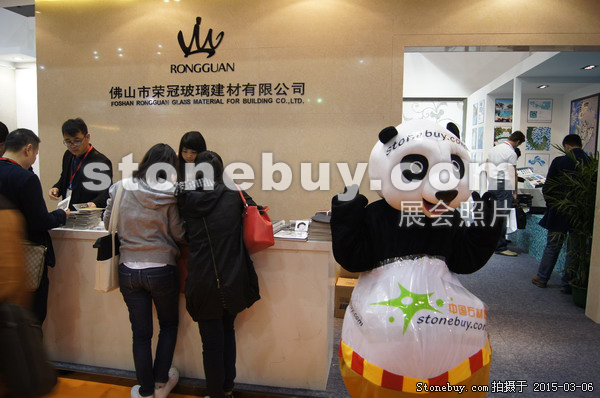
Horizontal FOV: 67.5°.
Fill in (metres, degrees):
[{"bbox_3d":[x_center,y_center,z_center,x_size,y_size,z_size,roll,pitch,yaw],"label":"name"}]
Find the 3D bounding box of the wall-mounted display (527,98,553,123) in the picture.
[{"bbox_3d":[4.630,-1.696,8.650,0.440,0.455,0.030,2,6,9],"label":"wall-mounted display"}]

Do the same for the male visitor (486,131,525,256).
[{"bbox_3d":[2.936,-0.036,6.420,0.480,1.750,0.500,-1,6,-18],"label":"male visitor"}]

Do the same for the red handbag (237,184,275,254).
[{"bbox_3d":[-0.248,0.121,2.530,0.150,0.370,0.270,3,6,25],"label":"red handbag"}]

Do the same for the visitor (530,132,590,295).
[{"bbox_3d":[2.800,0.155,4.800,0.560,1.670,0.440,1,6,4],"label":"visitor"}]

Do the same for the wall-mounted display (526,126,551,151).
[{"bbox_3d":[4.626,-1.160,8.700,0.440,0.440,0.030,2,6,9],"label":"wall-mounted display"}]

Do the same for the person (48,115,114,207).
[{"bbox_3d":[-1.760,0.197,3.620,0.520,1.690,0.420,1,5,8],"label":"person"}]

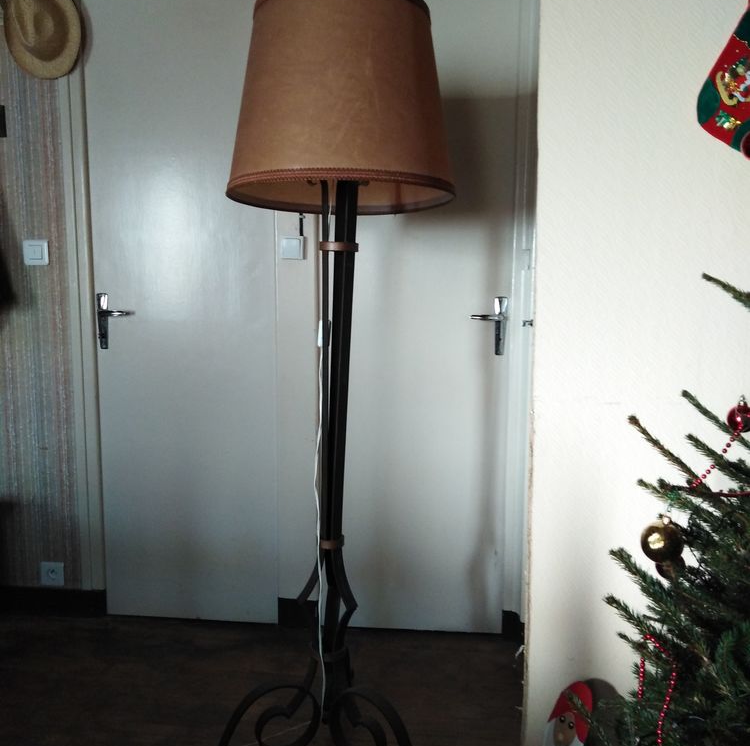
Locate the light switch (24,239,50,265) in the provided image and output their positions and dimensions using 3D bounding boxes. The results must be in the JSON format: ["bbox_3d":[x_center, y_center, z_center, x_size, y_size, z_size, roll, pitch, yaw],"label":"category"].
[{"bbox_3d":[-1.112,-0.396,2.468,0.083,0.083,0.015,1,7,6],"label":"light switch"}]

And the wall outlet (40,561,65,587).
[{"bbox_3d":[-1.115,0.697,2.605,0.083,0.083,0.015,1,7,6],"label":"wall outlet"}]

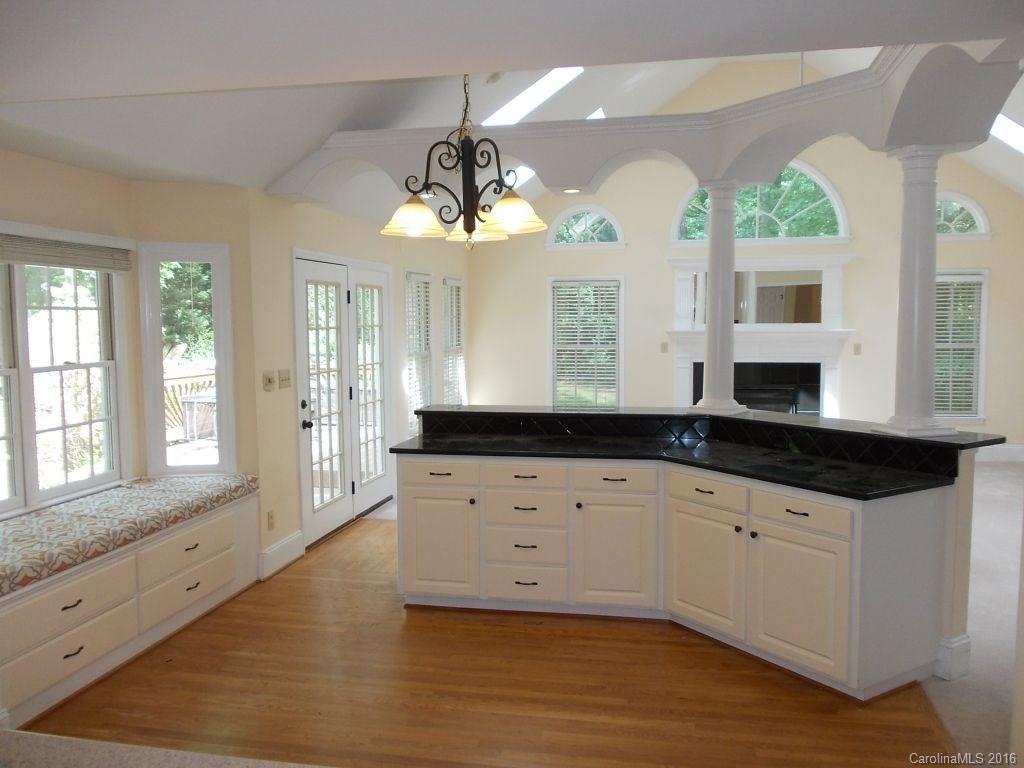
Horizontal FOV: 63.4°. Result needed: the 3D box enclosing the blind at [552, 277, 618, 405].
[{"bbox_3d":[0.863,-0.453,9.623,0.790,1.480,0.060,1,5,12],"label":"blind"}]

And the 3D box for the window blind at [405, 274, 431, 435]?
[{"bbox_3d":[-0.907,-0.311,8.152,0.080,1.550,0.790,1,5,12],"label":"window blind"}]

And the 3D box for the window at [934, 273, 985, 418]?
[{"bbox_3d":[4.547,-0.414,8.825,0.790,1.480,0.060,1,5,12],"label":"window"}]

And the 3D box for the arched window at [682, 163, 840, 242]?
[{"bbox_3d":[2.947,-2.208,9.905,1.970,1.025,0.120,0,4,10],"label":"arched window"}]

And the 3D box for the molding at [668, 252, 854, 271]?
[{"bbox_3d":[2.942,-1.451,9.862,2.122,0.194,0.180,0,4,10],"label":"molding"}]

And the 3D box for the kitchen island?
[{"bbox_3d":[0.861,0.746,4.752,3.350,1.080,1.600,2,5,28],"label":"kitchen island"}]

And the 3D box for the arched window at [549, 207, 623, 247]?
[{"bbox_3d":[0.914,-1.953,10.296,0.938,0.522,0.120,0,4,10],"label":"arched window"}]

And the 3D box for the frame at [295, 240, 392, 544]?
[{"bbox_3d":[-1.365,0.060,6.869,0.140,2.153,2.068,0,4,10],"label":"frame"}]

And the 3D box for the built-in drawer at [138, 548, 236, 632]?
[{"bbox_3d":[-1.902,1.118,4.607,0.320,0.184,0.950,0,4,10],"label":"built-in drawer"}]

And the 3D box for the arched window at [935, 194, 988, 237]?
[{"bbox_3d":[4.529,-1.773,8.698,0.890,0.460,0.080,1,5,12],"label":"arched window"}]

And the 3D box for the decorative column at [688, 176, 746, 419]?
[{"bbox_3d":[1.191,-0.495,4.771,0.275,1.325,0.275,3,6,35],"label":"decorative column"}]

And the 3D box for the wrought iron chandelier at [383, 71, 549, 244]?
[{"bbox_3d":[-0.168,-0.784,2.919,0.580,0.620,0.580,0,4,10],"label":"wrought iron chandelier"}]

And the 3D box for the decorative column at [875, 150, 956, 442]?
[{"bbox_3d":[1.928,-0.430,3.929,0.275,1.330,0.275,-1,5,-10],"label":"decorative column"}]

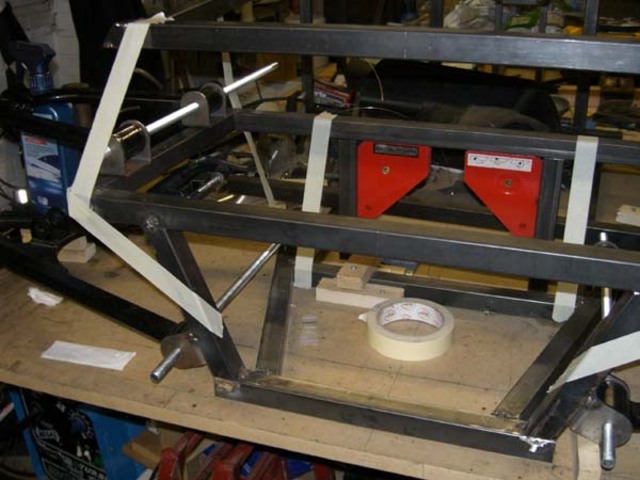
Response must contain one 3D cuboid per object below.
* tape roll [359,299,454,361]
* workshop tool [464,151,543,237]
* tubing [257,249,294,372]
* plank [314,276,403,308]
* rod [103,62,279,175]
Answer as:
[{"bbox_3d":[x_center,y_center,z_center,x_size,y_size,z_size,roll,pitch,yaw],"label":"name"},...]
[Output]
[{"bbox_3d":[0.106,0.103,0.824,0.101,0.024,0.101,-1,25,1],"label":"tape roll"},{"bbox_3d":[0.242,-0.063,0.938,0.102,0.114,0.020,7,27,18],"label":"workshop tool"},{"bbox_3d":[-0.053,0.093,0.857,0.025,0.025,0.273,-1,25,2],"label":"tubing"},{"bbox_3d":[0.051,0.070,0.907,0.109,0.018,0.030,7,27,18],"label":"plank"},{"bbox_3d":[-0.157,-0.190,0.974,0.043,0.048,0.502,7,27,18],"label":"rod"}]

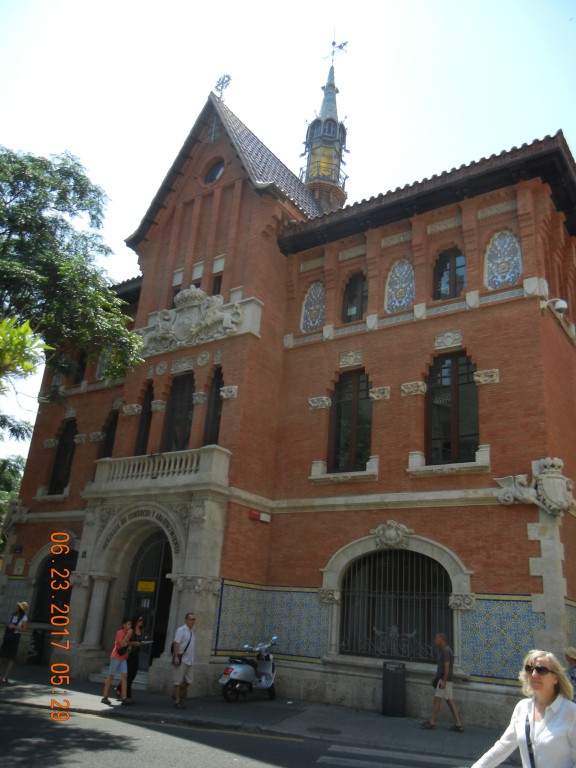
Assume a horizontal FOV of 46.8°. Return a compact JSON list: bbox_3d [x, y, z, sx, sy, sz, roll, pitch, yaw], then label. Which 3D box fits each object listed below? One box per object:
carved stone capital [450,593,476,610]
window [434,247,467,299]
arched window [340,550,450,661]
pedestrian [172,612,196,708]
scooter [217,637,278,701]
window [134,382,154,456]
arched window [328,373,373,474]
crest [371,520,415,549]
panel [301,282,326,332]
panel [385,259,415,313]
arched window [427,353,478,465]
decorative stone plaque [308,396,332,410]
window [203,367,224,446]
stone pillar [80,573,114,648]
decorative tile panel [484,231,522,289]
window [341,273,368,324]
[{"bbox_3d":[3.865,4.818,14.712,0.600,0.335,0.250,-10,-25,34],"label":"carved stone capital"},{"bbox_3d":[4.428,-2.979,18.102,0.930,1.650,0.250,-10,-25,34],"label":"window"},{"bbox_3d":[2.323,4.805,14.528,2.580,2.200,0.300,-10,-24,34],"label":"arched window"},{"bbox_3d":[-2.062,5.510,13.365,0.360,1.700,0.500,-10,-24,34],"label":"pedestrian"},{"bbox_3d":[-0.857,6.591,15.263,0.720,1.240,1.800,-13,-27,40],"label":"scooter"},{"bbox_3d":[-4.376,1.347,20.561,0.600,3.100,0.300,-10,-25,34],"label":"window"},{"bbox_3d":[1.753,1.013,18.336,1.440,2.950,0.300,-10,-25,34],"label":"arched window"},{"bbox_3d":[2.307,3.330,14.719,0.980,0.610,0.300,-10,-24,34],"label":"crest"},{"bbox_3d":[0.742,-2.136,18.425,0.750,1.400,0.100,-10,-24,34],"label":"panel"},{"bbox_3d":[2.838,-2.496,17.017,0.790,1.420,0.100,-10,-24,34],"label":"panel"},{"bbox_3d":[4.098,0.599,16.716,1.500,2.950,0.300,-10,-25,34],"label":"arched window"},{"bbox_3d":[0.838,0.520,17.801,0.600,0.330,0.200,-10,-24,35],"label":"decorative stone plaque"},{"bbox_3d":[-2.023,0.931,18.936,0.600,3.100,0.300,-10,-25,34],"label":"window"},{"bbox_3d":[-4.798,5.687,16.700,0.470,1.870,0.470,-10,-24,34],"label":"stone pillar"},{"bbox_3d":[5.545,-3.200,17.180,0.950,1.730,0.100,-10,-25,34],"label":"decorative tile panel"},{"bbox_3d":[1.837,-2.321,17.819,0.780,1.380,0.200,-10,-24,34],"label":"window"}]

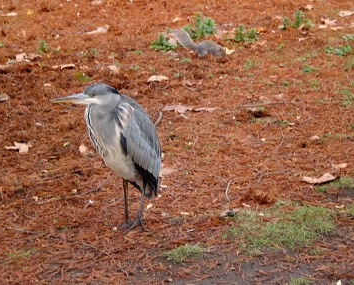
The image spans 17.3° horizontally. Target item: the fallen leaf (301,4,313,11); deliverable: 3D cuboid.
[{"bbox_3d":[1.115,-1.153,9.942,0.100,0.035,0.090,0,16,0],"label":"fallen leaf"}]

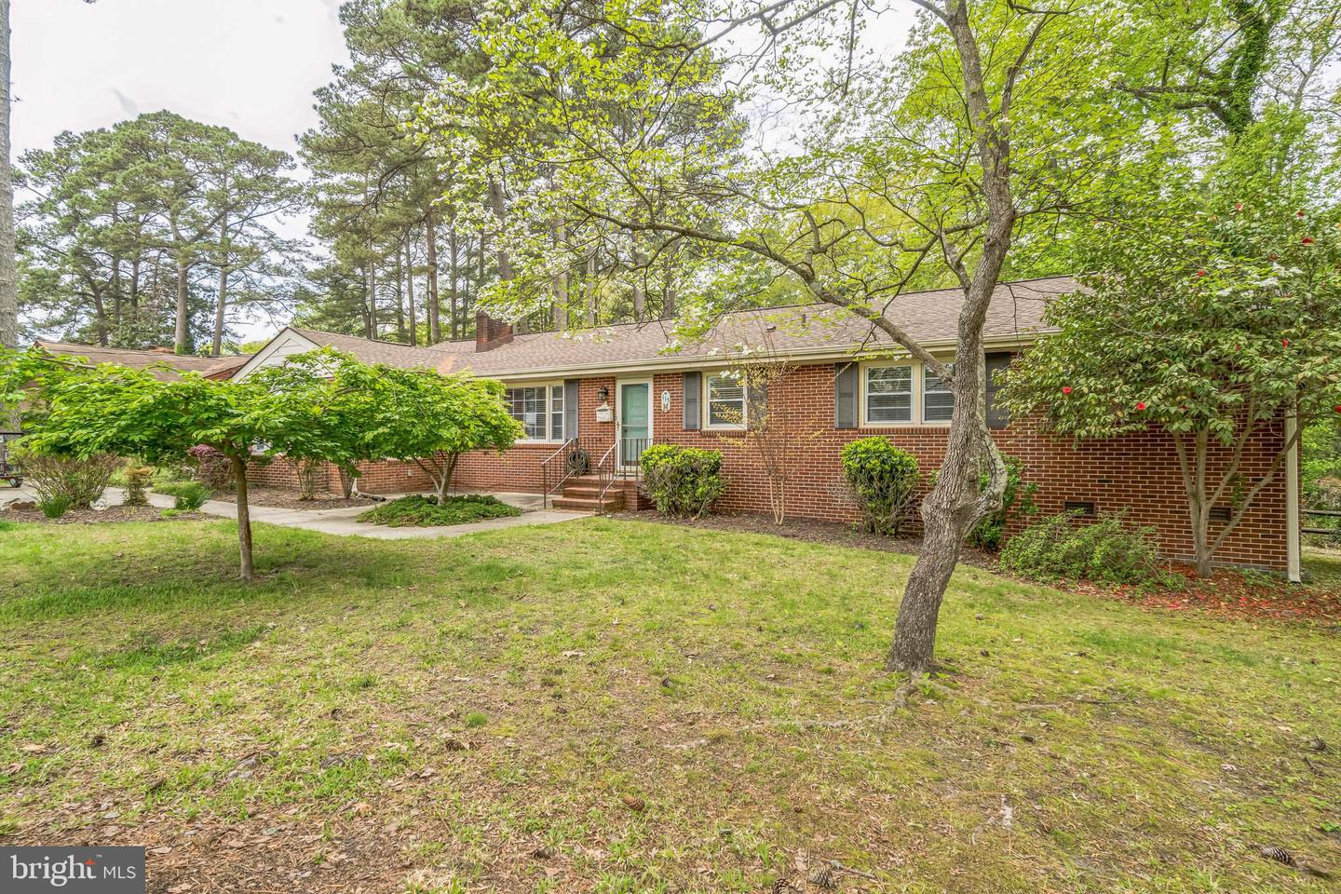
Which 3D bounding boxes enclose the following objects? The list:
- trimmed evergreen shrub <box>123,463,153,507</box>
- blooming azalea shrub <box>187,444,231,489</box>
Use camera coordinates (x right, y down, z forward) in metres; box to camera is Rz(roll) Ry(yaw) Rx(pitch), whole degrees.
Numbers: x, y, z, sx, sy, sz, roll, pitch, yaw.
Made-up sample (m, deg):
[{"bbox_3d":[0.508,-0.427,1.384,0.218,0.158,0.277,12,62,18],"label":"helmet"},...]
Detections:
[{"bbox_3d":[-9.490,0.660,10.620,0.470,0.810,0.460,0,0,-42],"label":"trimmed evergreen shrub"},{"bbox_3d":[-10.350,0.430,13.500,1.050,1.060,1.000,0,0,-37],"label":"blooming azalea shrub"}]

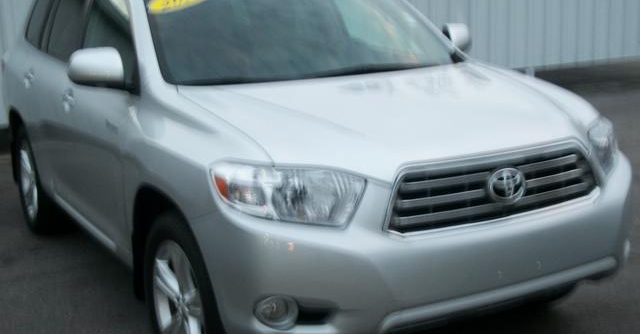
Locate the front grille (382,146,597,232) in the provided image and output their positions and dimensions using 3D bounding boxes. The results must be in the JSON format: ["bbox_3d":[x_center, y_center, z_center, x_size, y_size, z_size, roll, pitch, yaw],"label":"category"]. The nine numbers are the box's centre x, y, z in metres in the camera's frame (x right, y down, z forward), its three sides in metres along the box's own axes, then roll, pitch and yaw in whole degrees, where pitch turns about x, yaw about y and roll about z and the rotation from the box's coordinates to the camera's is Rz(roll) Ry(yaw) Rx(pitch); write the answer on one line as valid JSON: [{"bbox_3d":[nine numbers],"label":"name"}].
[{"bbox_3d":[0.607,0.056,3.174,0.900,0.210,0.110,-8,12,-27],"label":"front grille"}]

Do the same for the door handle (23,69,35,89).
[{"bbox_3d":[-1.733,-0.516,5.453,0.055,0.080,0.210,-9,14,-28],"label":"door handle"}]

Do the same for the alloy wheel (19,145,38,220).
[{"bbox_3d":[-1.825,0.109,6.033,0.160,0.505,0.505,-8,12,-27],"label":"alloy wheel"}]

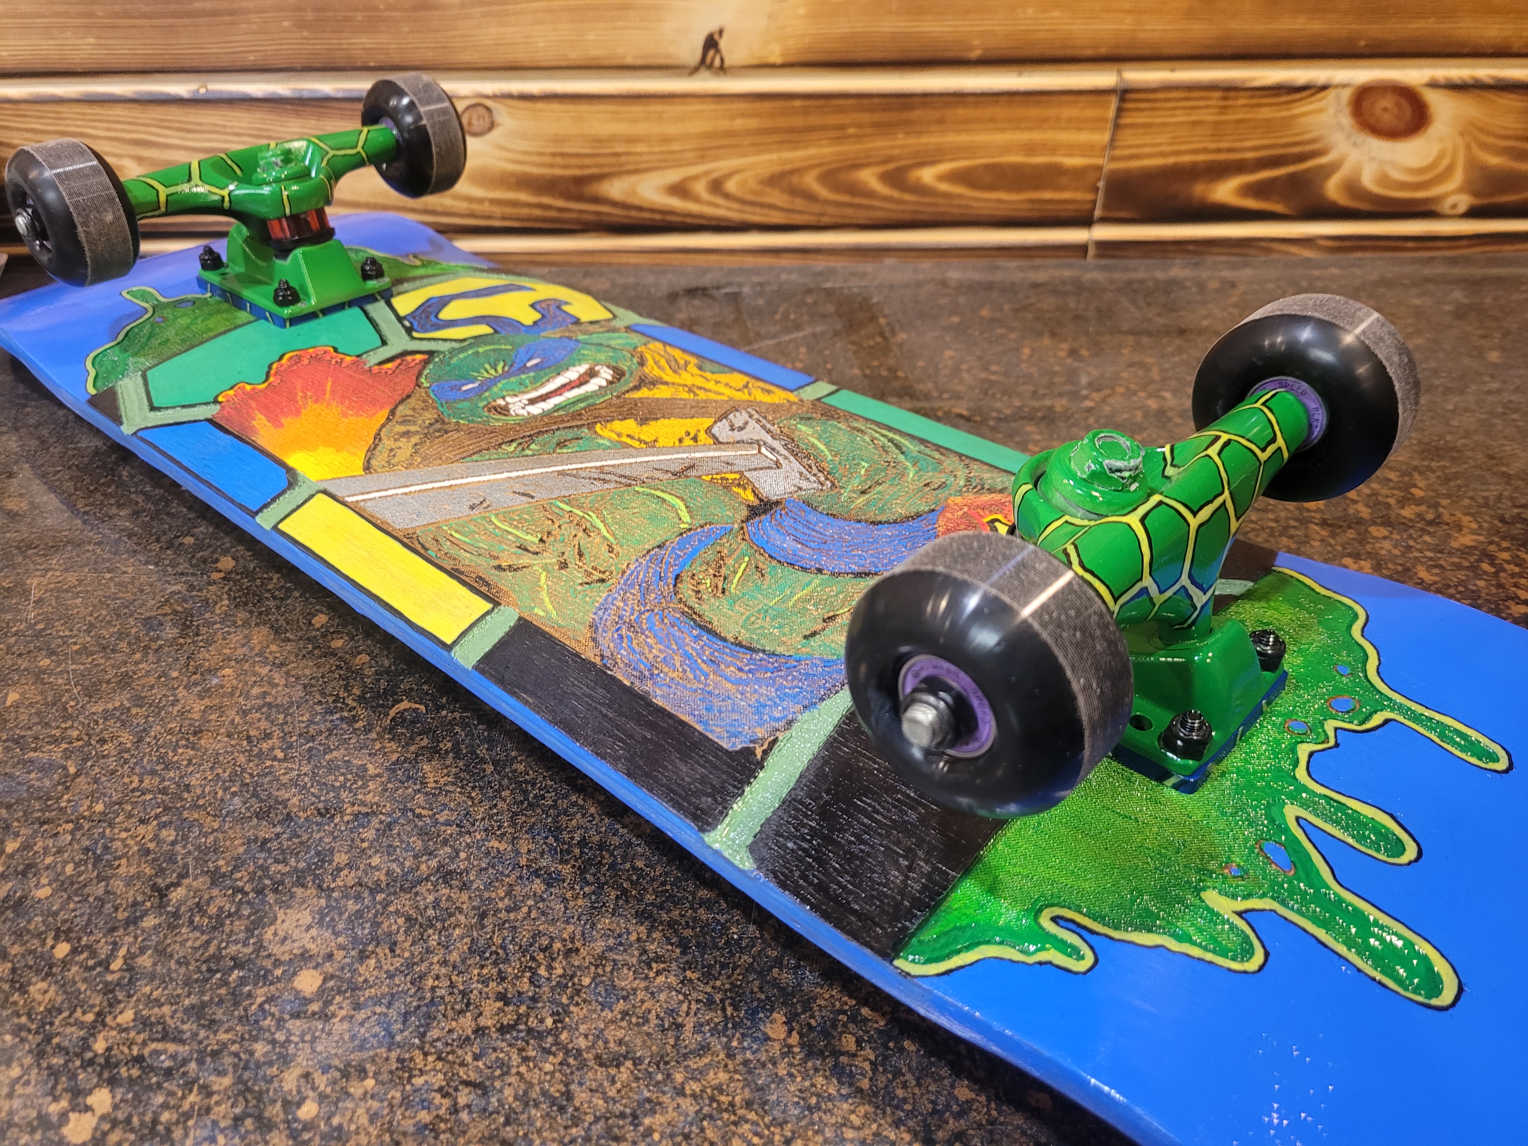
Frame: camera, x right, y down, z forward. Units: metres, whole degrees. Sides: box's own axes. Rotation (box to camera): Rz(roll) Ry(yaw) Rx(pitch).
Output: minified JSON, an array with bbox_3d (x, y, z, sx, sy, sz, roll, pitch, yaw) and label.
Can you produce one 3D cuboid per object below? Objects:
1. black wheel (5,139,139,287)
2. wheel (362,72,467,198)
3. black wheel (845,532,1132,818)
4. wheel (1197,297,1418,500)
[{"bbox_3d":[-0.273,-0.141,0.455,0.054,0.054,0.033,27,43,33],"label":"black wheel"},{"bbox_3d":[-0.168,-0.210,0.551,0.054,0.054,0.033,27,43,33],"label":"wheel"},{"bbox_3d":[0.043,0.020,0.225,0.054,0.054,0.033,28,44,34],"label":"black wheel"},{"bbox_3d":[0.150,-0.048,0.320,0.054,0.054,0.033,28,44,34],"label":"wheel"}]

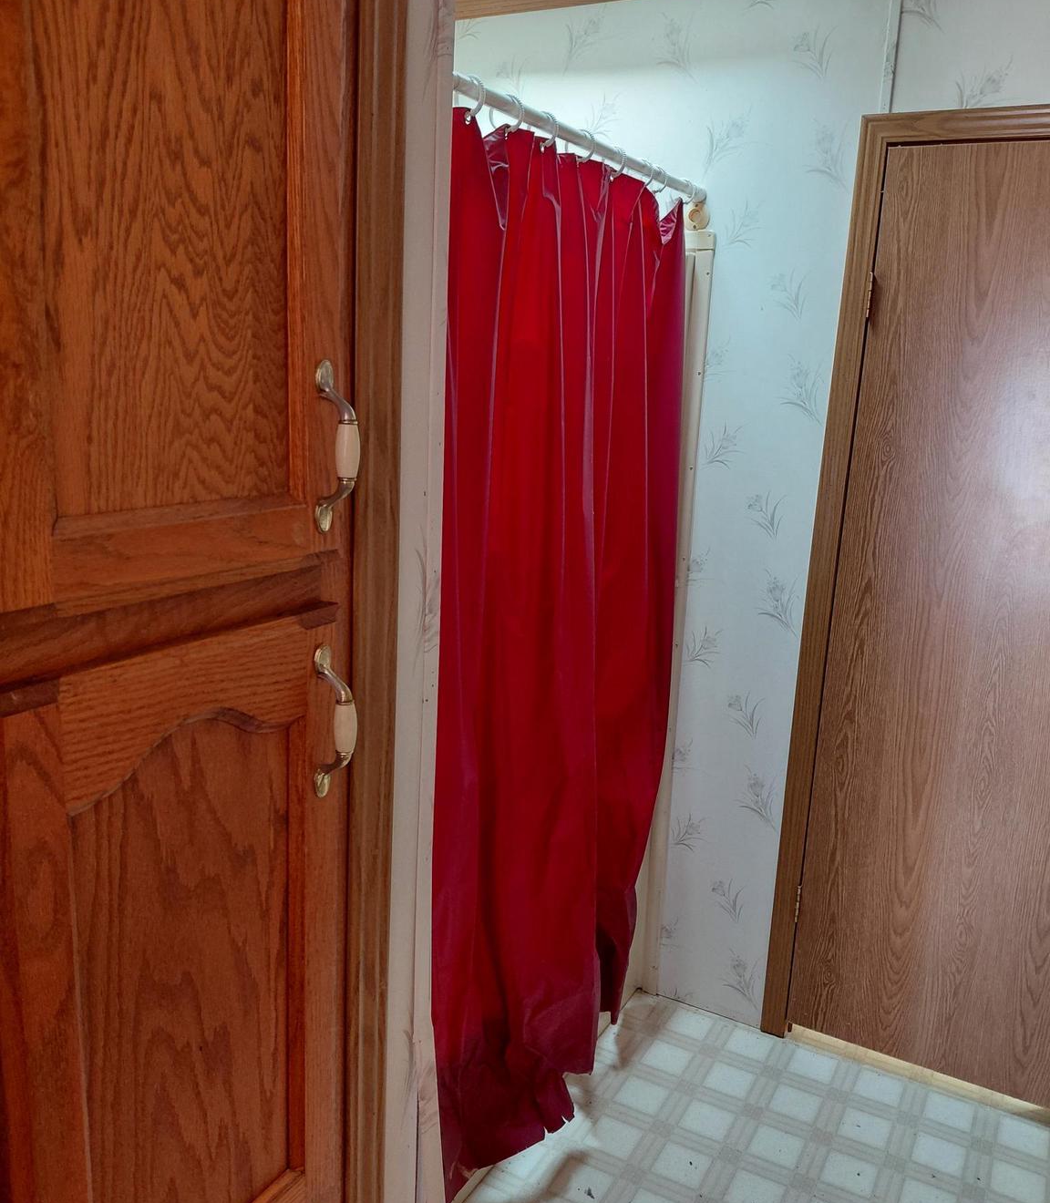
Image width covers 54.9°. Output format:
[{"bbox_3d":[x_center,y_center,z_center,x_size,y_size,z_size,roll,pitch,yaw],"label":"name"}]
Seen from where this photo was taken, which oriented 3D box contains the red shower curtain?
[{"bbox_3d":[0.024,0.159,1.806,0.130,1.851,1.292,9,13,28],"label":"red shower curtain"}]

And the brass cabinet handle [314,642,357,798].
[{"bbox_3d":[-0.140,0.094,0.757,0.029,0.118,0.020,9,13,28],"label":"brass cabinet handle"}]

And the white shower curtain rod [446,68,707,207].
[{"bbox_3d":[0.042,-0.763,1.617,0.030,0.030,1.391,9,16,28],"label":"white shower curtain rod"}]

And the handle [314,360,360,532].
[{"bbox_3d":[-0.131,-0.107,0.718,0.029,0.121,0.020,9,13,28],"label":"handle"}]

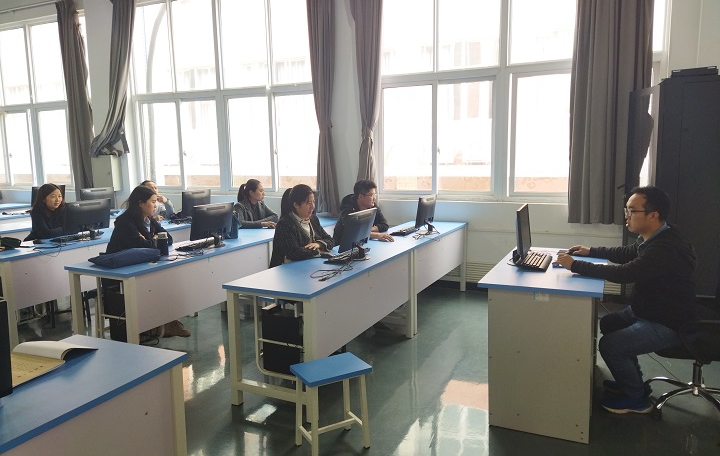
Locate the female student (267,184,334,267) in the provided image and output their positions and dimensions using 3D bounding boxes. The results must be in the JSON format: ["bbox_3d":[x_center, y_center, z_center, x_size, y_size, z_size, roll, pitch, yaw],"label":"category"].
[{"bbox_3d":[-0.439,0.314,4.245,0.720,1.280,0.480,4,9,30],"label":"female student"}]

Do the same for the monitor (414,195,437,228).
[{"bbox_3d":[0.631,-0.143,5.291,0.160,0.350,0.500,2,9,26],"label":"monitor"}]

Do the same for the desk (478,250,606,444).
[{"bbox_3d":[1.157,0.611,3.397,0.620,0.784,1.170,2,9,26],"label":"desk"}]

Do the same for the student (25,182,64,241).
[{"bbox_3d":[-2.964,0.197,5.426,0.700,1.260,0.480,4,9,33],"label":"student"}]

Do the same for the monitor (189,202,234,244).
[{"bbox_3d":[-1.249,-0.022,4.674,0.190,0.360,0.500,3,9,25],"label":"monitor"}]

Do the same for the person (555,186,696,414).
[{"bbox_3d":[1.545,0.374,3.292,0.740,1.260,0.580,2,9,26],"label":"person"}]

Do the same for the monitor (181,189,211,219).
[{"bbox_3d":[-1.892,-0.265,6.524,0.200,0.360,0.490,3,9,25],"label":"monitor"}]

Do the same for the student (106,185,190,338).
[{"bbox_3d":[-1.772,0.279,4.680,0.700,1.230,0.500,2,9,26],"label":"student"}]

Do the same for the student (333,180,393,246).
[{"bbox_3d":[0.012,0.190,5.141,0.720,1.270,0.500,4,9,31],"label":"student"}]

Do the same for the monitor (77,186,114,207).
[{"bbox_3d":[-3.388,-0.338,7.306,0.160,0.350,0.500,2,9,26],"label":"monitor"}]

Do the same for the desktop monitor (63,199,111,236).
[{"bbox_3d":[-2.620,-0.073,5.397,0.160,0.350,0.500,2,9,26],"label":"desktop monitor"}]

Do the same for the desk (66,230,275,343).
[{"bbox_3d":[-1.415,0.553,4.547,0.607,0.750,1.646,3,9,25],"label":"desk"}]

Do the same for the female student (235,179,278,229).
[{"bbox_3d":[-1.118,0.084,5.971,0.660,1.210,0.500,2,9,26],"label":"female student"}]

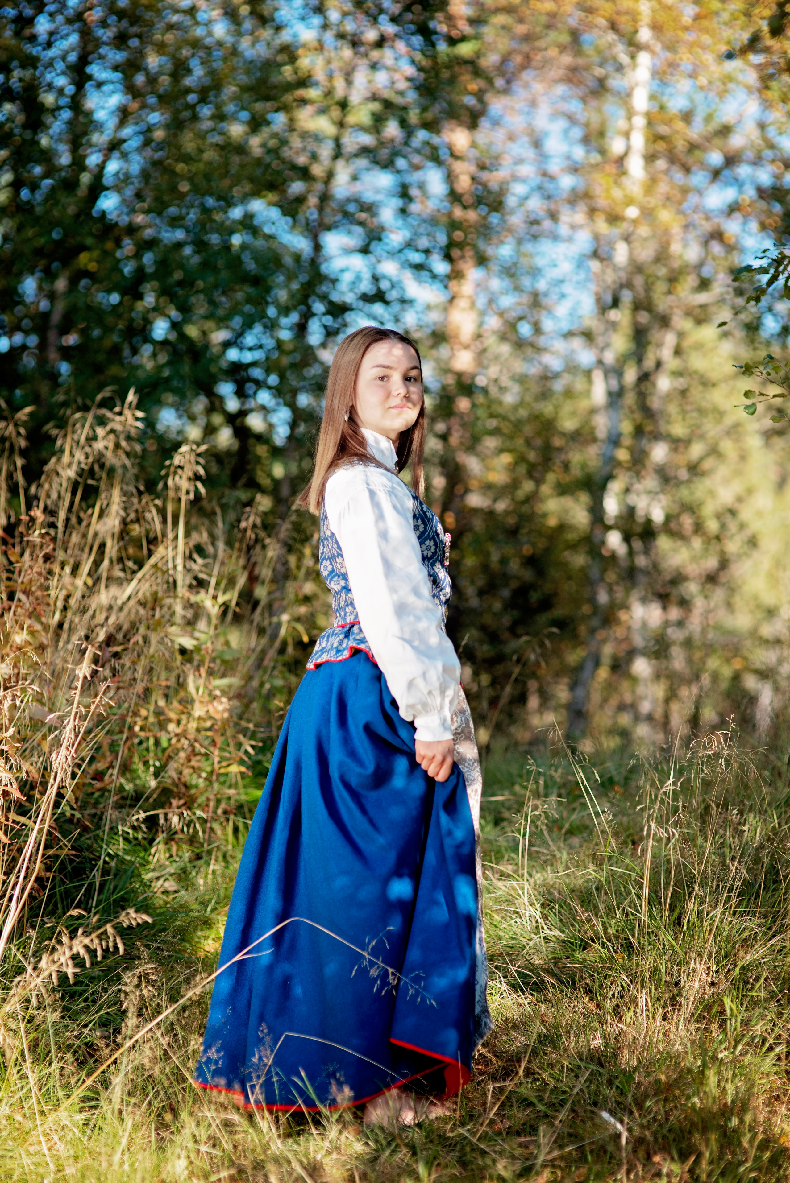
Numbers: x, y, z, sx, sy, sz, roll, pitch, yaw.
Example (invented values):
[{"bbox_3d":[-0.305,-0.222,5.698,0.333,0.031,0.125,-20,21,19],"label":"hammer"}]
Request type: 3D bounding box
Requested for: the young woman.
[{"bbox_3d":[-0.110,0.270,5.830,0.610,1.650,0.550,0,1,3],"label":"young woman"}]

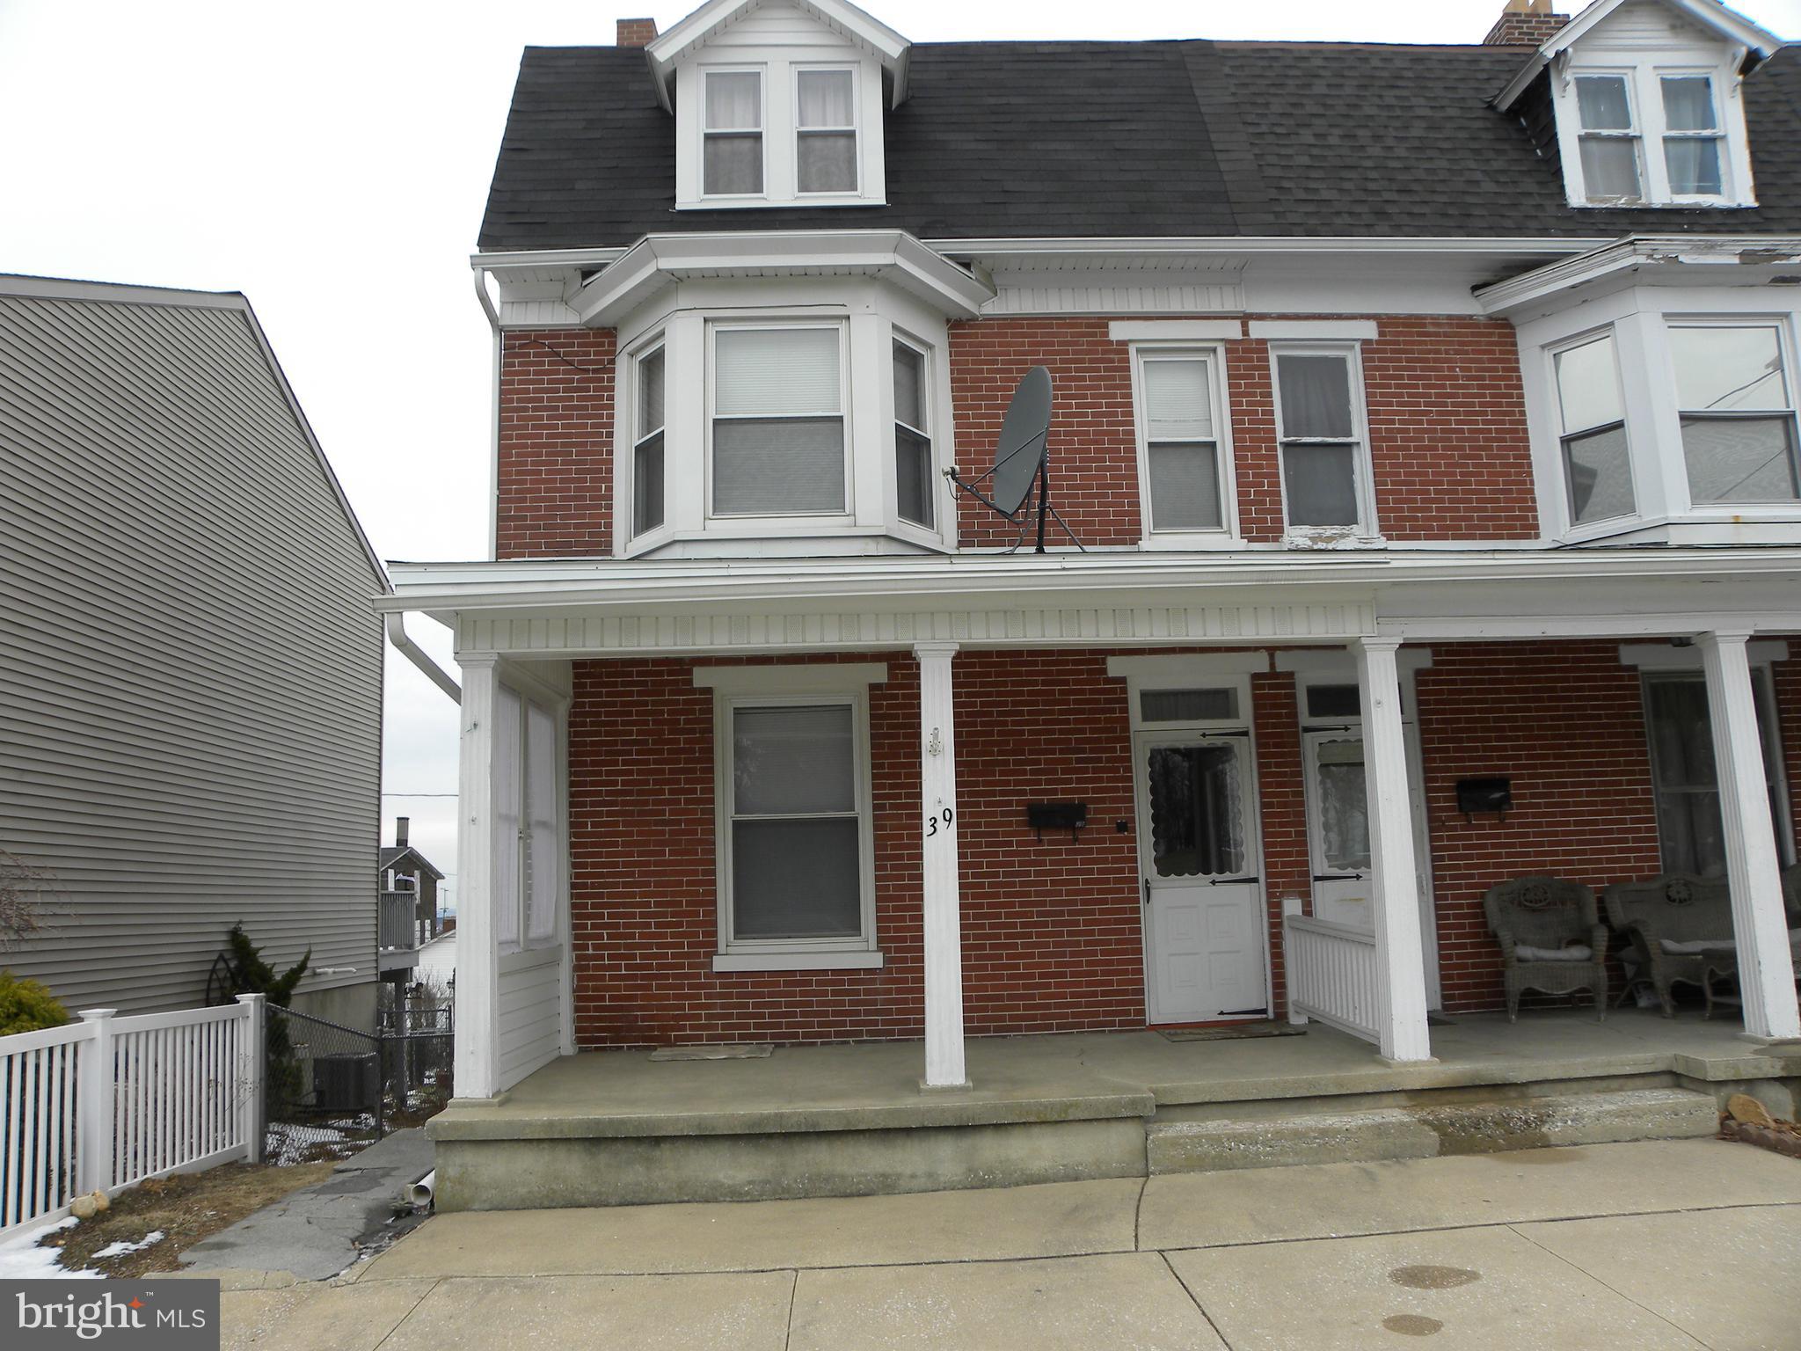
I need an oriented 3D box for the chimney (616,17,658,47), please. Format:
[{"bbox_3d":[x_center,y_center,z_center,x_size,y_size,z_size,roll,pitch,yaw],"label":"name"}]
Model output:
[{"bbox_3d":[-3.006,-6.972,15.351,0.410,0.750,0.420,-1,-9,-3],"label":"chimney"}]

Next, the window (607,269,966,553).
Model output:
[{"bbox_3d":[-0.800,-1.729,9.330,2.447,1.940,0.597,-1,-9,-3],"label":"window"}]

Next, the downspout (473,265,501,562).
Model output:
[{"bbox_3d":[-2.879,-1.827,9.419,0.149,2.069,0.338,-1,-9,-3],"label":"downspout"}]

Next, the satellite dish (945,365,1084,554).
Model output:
[{"bbox_3d":[0.721,-1.407,8.748,0.909,1.265,0.909,1,-9,-18],"label":"satellite dish"}]

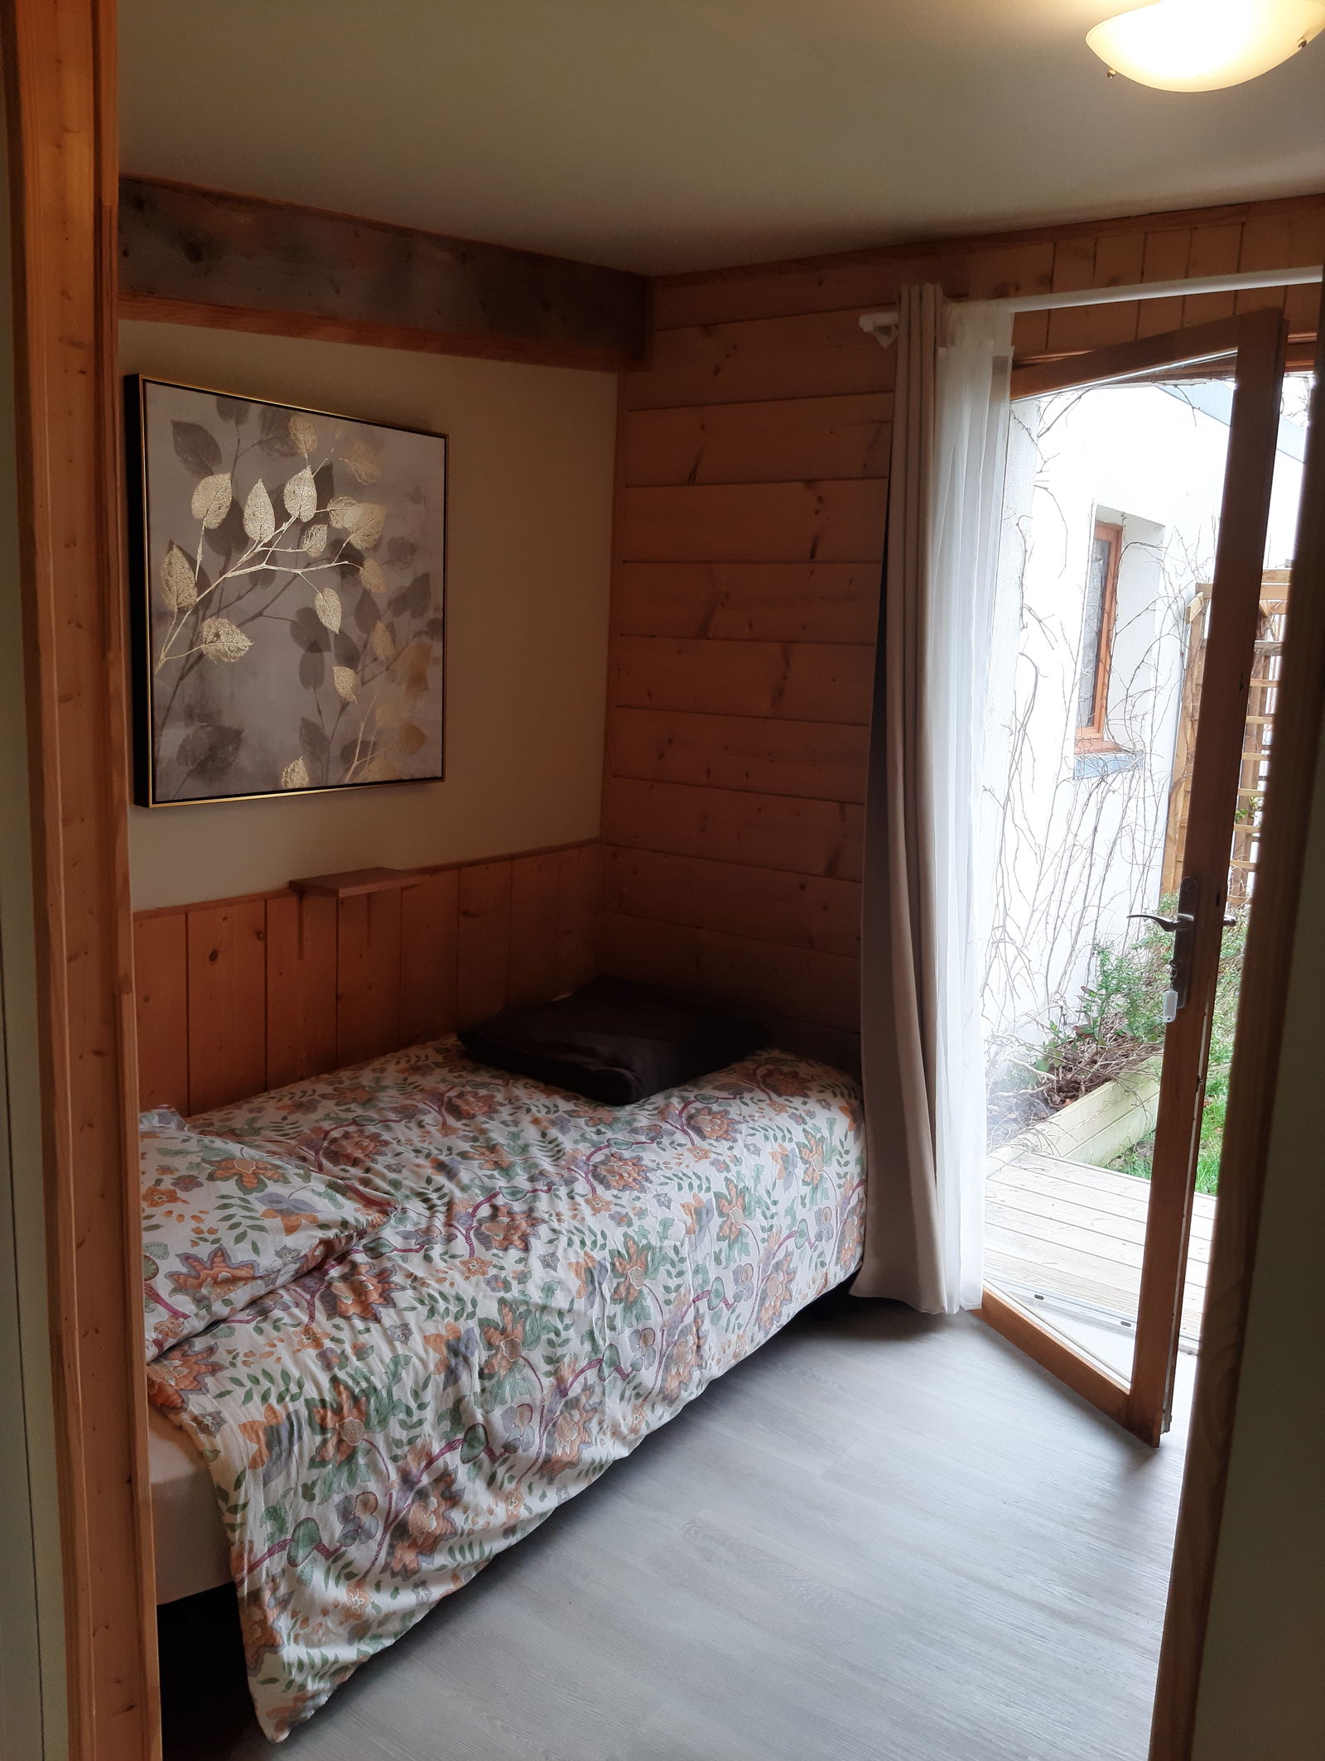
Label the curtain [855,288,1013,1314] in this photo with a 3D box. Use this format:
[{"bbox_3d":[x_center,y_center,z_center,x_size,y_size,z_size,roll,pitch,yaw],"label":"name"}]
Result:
[{"bbox_3d":[0.610,-0.118,2.991,0.330,2.210,0.140,9,12,34],"label":"curtain"}]

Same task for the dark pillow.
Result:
[{"bbox_3d":[-0.114,0.362,3.202,0.510,0.100,0.550,9,12,34],"label":"dark pillow"}]

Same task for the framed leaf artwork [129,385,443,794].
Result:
[{"bbox_3d":[-0.709,-0.548,2.749,0.045,0.752,0.755,9,12,34],"label":"framed leaf artwork"}]

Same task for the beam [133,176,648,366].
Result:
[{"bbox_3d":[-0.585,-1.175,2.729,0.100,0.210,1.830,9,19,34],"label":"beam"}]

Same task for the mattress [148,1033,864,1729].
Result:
[{"bbox_3d":[-0.461,0.687,2.601,0.935,0.450,1.980,9,12,34],"label":"mattress"}]

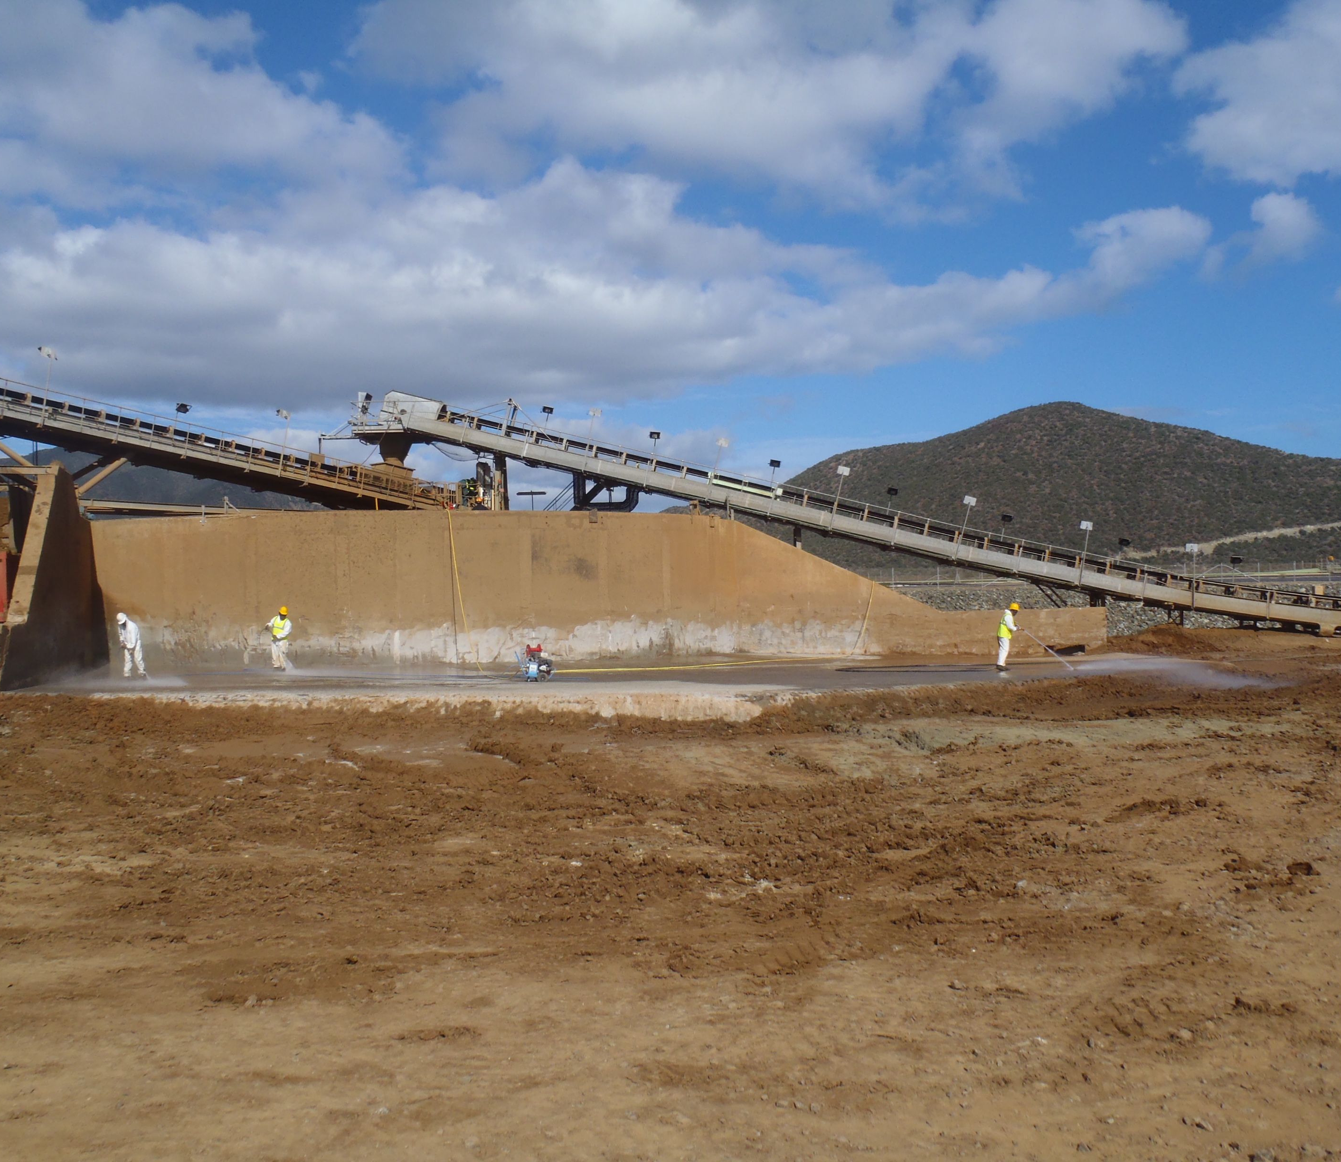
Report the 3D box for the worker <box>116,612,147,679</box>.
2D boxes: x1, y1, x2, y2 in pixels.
[{"bbox_3d":[-14.180,1.705,33.000,0.650,1.730,0.580,0,0,34],"label":"worker"}]

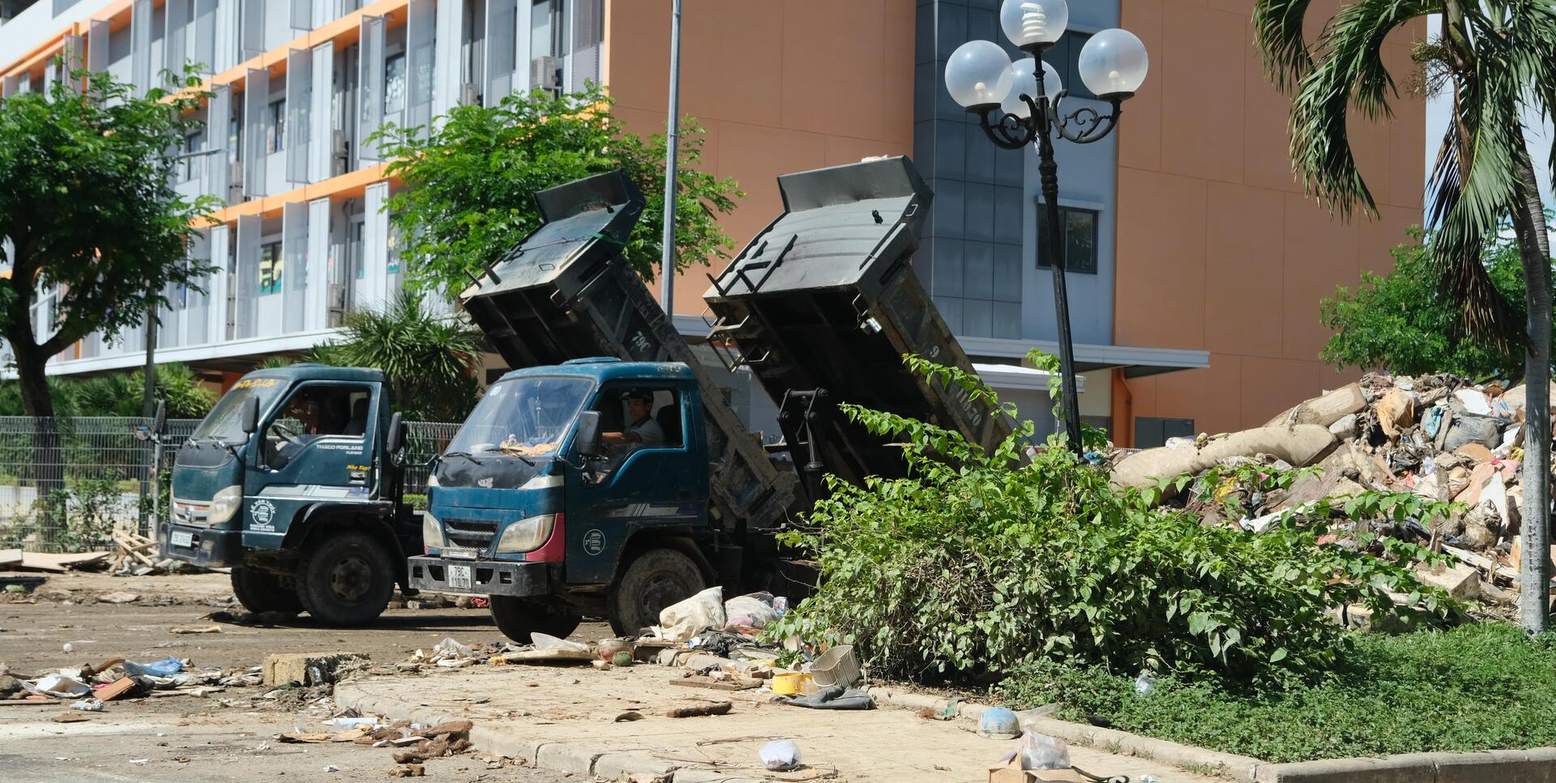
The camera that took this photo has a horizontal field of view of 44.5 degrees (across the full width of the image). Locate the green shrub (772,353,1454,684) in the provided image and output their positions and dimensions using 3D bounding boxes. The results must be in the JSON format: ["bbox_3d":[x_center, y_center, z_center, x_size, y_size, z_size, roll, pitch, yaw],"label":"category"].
[{"bbox_3d":[2.122,0.901,12.600,4.300,2.050,2.900,1,-2,0],"label":"green shrub"}]

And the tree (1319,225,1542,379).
[{"bbox_3d":[11.402,0.055,33.000,4.100,5.760,4.000,1,-2,0],"label":"tree"}]

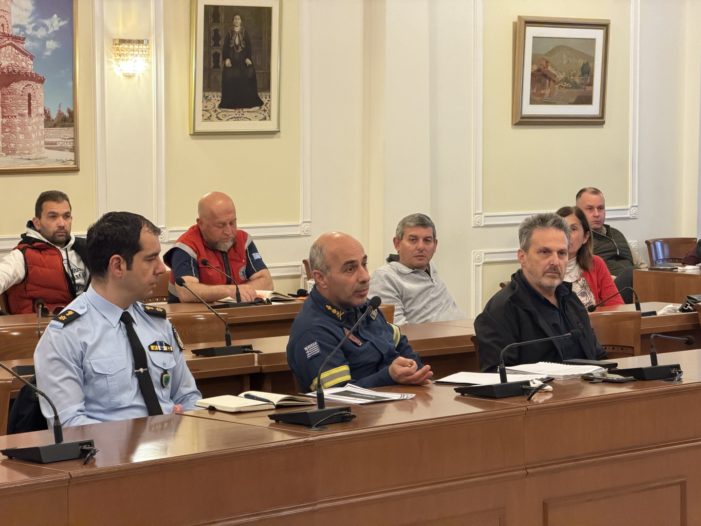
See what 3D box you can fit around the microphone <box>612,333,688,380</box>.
[{"bbox_3d":[0.968,0.285,6.543,0.211,0.130,0.368,3,6,30],"label":"microphone"}]

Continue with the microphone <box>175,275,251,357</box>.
[{"bbox_3d":[-0.498,0.182,7.090,0.150,0.245,0.311,-4,6,-40],"label":"microphone"}]

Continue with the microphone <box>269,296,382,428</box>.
[{"bbox_3d":[-0.053,0.266,5.597,0.182,0.332,0.303,5,7,45],"label":"microphone"}]

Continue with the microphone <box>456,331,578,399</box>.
[{"bbox_3d":[0.526,0.292,6.152,0.377,0.185,0.170,-4,6,-40],"label":"microphone"}]

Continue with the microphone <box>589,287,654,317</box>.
[{"bbox_3d":[1.093,0.154,8.288,0.150,0.116,0.311,-4,6,-40],"label":"microphone"}]

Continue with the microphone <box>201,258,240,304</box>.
[{"bbox_3d":[-0.538,0.085,8.567,0.150,0.186,0.287,-4,6,-40],"label":"microphone"}]

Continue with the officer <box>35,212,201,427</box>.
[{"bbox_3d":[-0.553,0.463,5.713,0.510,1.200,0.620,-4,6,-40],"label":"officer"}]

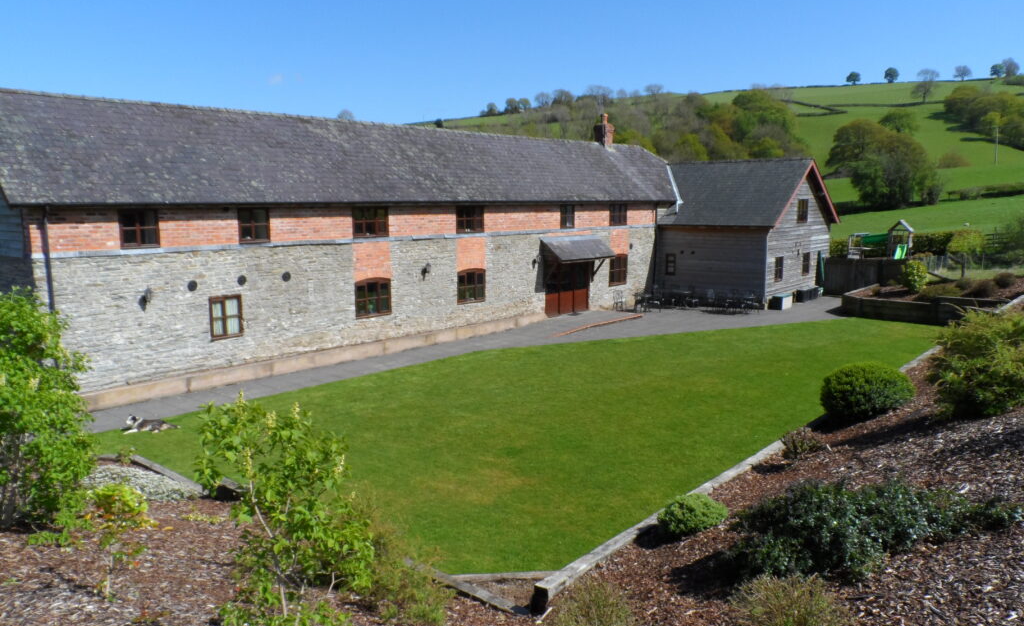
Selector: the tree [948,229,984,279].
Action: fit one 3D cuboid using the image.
[{"bbox_3d":[19.661,-2.576,30.800,1.336,2.080,1.270,5,10,32],"label":"tree"}]

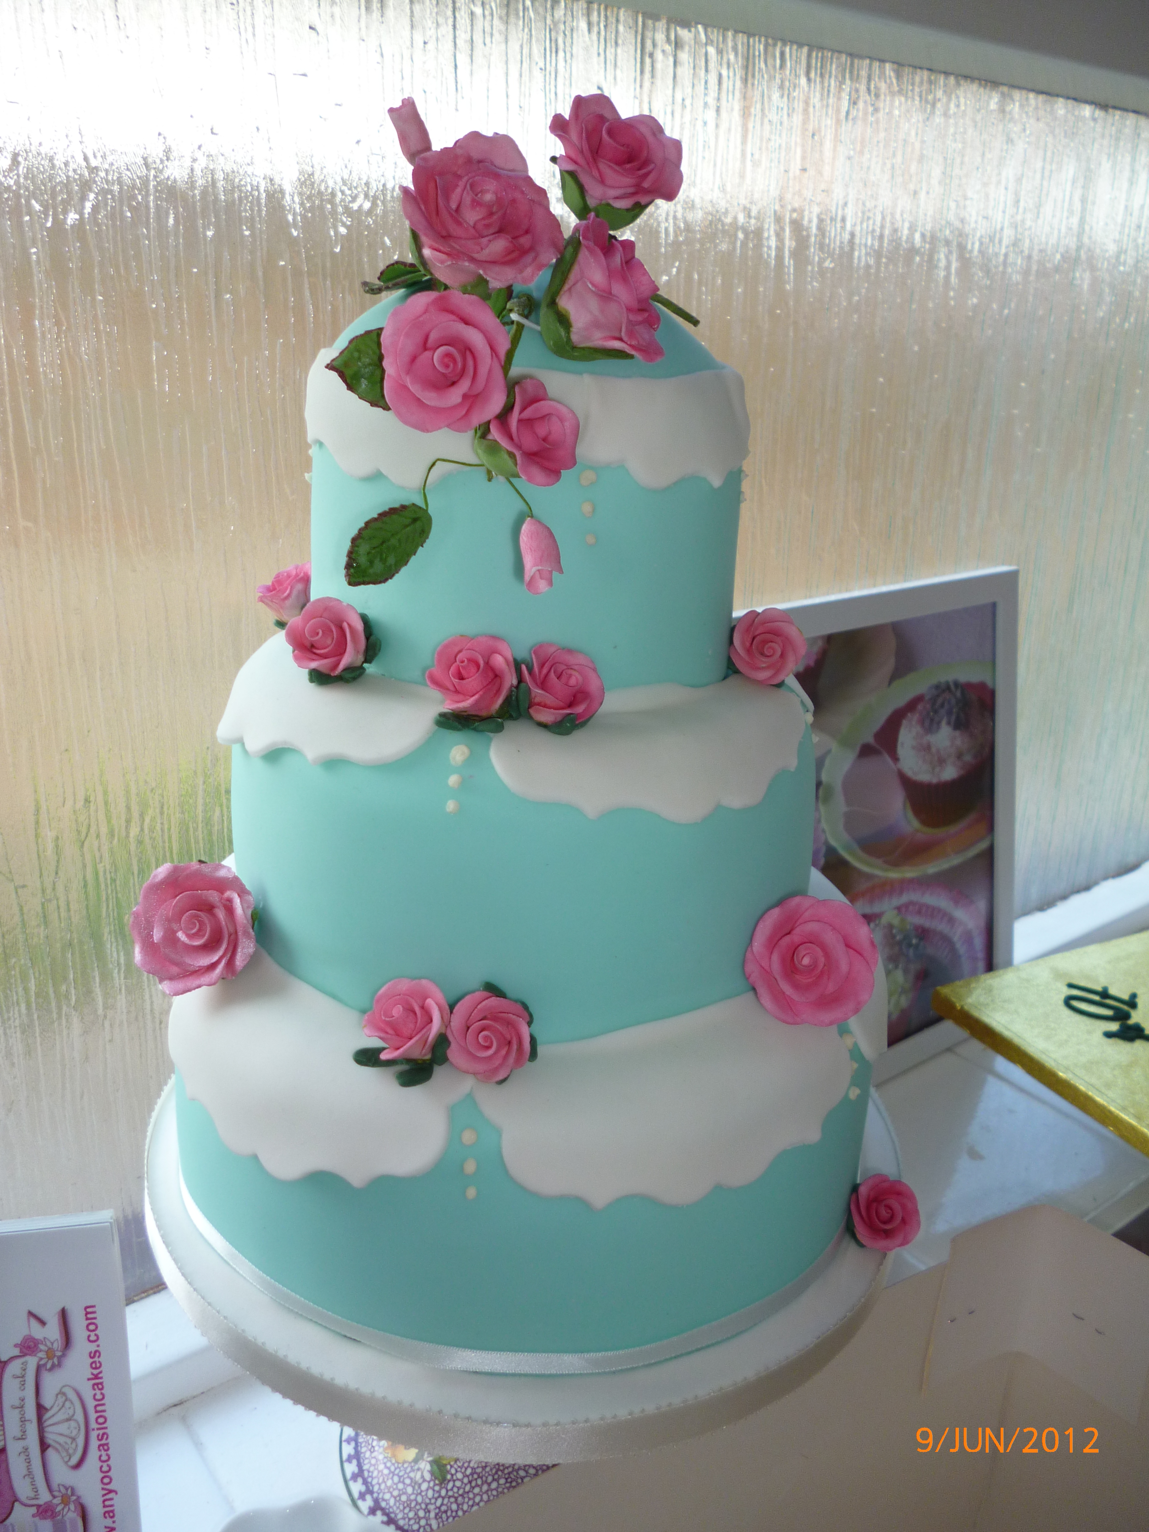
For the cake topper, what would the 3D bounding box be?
[{"bbox_3d":[-0.022,-0.142,0.418,0.121,0.160,0.110,3,22,0],"label":"cake topper"}]

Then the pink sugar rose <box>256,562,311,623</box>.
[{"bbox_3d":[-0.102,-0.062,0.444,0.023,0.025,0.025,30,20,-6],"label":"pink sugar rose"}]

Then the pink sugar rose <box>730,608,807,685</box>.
[{"bbox_3d":[0.073,-0.045,0.469,0.029,0.029,0.022,3,-5,2],"label":"pink sugar rose"}]

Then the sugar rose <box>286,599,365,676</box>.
[{"bbox_3d":[-0.087,-0.045,0.433,0.029,0.028,0.023,5,-14,7],"label":"sugar rose"}]

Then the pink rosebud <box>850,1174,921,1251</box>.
[{"bbox_3d":[0.113,0.162,0.448,0.026,0.027,0.020,1,0,-6],"label":"pink rosebud"}]

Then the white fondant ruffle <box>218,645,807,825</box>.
[{"bbox_3d":[-0.020,-0.035,0.451,0.214,0.031,0.214,3,21,0],"label":"white fondant ruffle"}]

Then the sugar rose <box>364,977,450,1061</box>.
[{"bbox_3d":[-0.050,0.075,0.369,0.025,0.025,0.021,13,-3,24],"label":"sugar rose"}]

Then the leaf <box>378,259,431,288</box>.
[{"bbox_3d":[-0.061,-0.176,0.443,0.024,0.008,0.018,12,40,12],"label":"leaf"}]

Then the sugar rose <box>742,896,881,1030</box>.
[{"bbox_3d":[0.078,0.064,0.407,0.043,0.043,0.025,3,0,-1],"label":"sugar rose"}]

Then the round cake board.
[{"bbox_3d":[-0.019,0.153,0.524,0.306,0.018,0.306,3,21,0],"label":"round cake board"}]

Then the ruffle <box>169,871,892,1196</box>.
[{"bbox_3d":[-0.013,0.064,0.489,0.281,0.039,0.281,3,21,0],"label":"ruffle"}]

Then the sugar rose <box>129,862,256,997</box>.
[{"bbox_3d":[-0.143,0.061,0.462,0.047,0.049,0.033,-1,-12,-9],"label":"sugar rose"}]

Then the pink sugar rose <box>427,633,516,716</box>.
[{"bbox_3d":[-0.034,-0.030,0.412,0.029,0.027,0.024,8,-21,14],"label":"pink sugar rose"}]

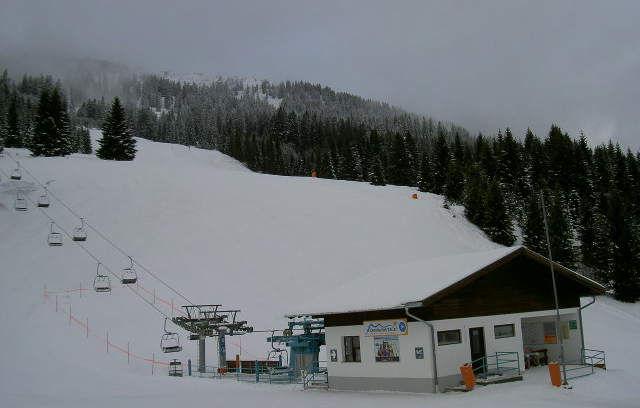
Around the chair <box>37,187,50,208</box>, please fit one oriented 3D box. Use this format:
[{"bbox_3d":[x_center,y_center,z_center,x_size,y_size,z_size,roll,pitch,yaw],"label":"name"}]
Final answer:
[{"bbox_3d":[-35.660,-0.813,93.000,1.400,2.550,0.900,3,-11,-36],"label":"chair"}]

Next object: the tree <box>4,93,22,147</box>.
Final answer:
[{"bbox_3d":[-91.810,-25.311,216.000,5.122,16.175,5.122,0,-9,-23],"label":"tree"}]

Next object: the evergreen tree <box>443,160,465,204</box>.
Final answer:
[{"bbox_3d":[36.931,-6.178,198.000,5.217,12.631,5.217,-5,-9,11],"label":"evergreen tree"}]

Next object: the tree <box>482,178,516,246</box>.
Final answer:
[{"bbox_3d":[29.871,1.415,120.000,5.200,11.400,5.200,3,-12,-38],"label":"tree"}]

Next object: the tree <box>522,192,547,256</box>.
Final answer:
[{"bbox_3d":[44.024,4.310,148.000,4.680,13.341,4.680,-6,-9,16],"label":"tree"}]

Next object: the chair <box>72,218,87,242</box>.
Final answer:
[{"bbox_3d":[-26.848,2.958,80.500,1.400,2.550,0.900,3,-11,-36],"label":"chair"}]

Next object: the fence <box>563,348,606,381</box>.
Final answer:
[{"bbox_3d":[13.333,8.354,37.619,1.300,1.150,4.600,-12,-12,44],"label":"fence"}]

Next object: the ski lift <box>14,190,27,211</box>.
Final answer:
[{"bbox_3d":[-36.550,-0.427,88.000,1.400,2.550,0.900,3,-11,-36],"label":"ski lift"}]

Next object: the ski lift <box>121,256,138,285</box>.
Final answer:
[{"bbox_3d":[-18.454,6.455,70.000,1.400,2.650,0.850,3,-12,-38],"label":"ski lift"}]

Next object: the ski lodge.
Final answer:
[{"bbox_3d":[6.926,6.017,38.152,14.300,6.250,9.900,3,-12,-38],"label":"ski lodge"}]

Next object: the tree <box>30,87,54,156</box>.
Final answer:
[{"bbox_3d":[-80.044,-23.797,208.000,6.577,20.191,6.577,0,-9,-21],"label":"tree"}]

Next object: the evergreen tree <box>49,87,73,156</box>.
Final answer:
[{"bbox_3d":[-74.852,-23.797,208.000,6.577,20.191,6.577,0,-9,-20],"label":"evergreen tree"}]

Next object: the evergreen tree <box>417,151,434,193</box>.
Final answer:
[{"bbox_3d":[30.724,-9.173,210.000,4.980,11.649,4.980,-5,-9,8],"label":"evergreen tree"}]

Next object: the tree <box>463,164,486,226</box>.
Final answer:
[{"bbox_3d":[36.852,-2.266,172.000,5.438,15.266,5.438,-5,-9,12],"label":"tree"}]

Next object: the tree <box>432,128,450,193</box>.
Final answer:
[{"bbox_3d":[35.889,-12.849,213.000,5.051,18.904,5.051,-5,-9,10],"label":"tree"}]

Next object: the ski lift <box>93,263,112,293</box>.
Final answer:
[{"bbox_3d":[-19.998,6.785,66.300,1.400,2.650,0.850,3,-12,-38],"label":"ski lift"}]

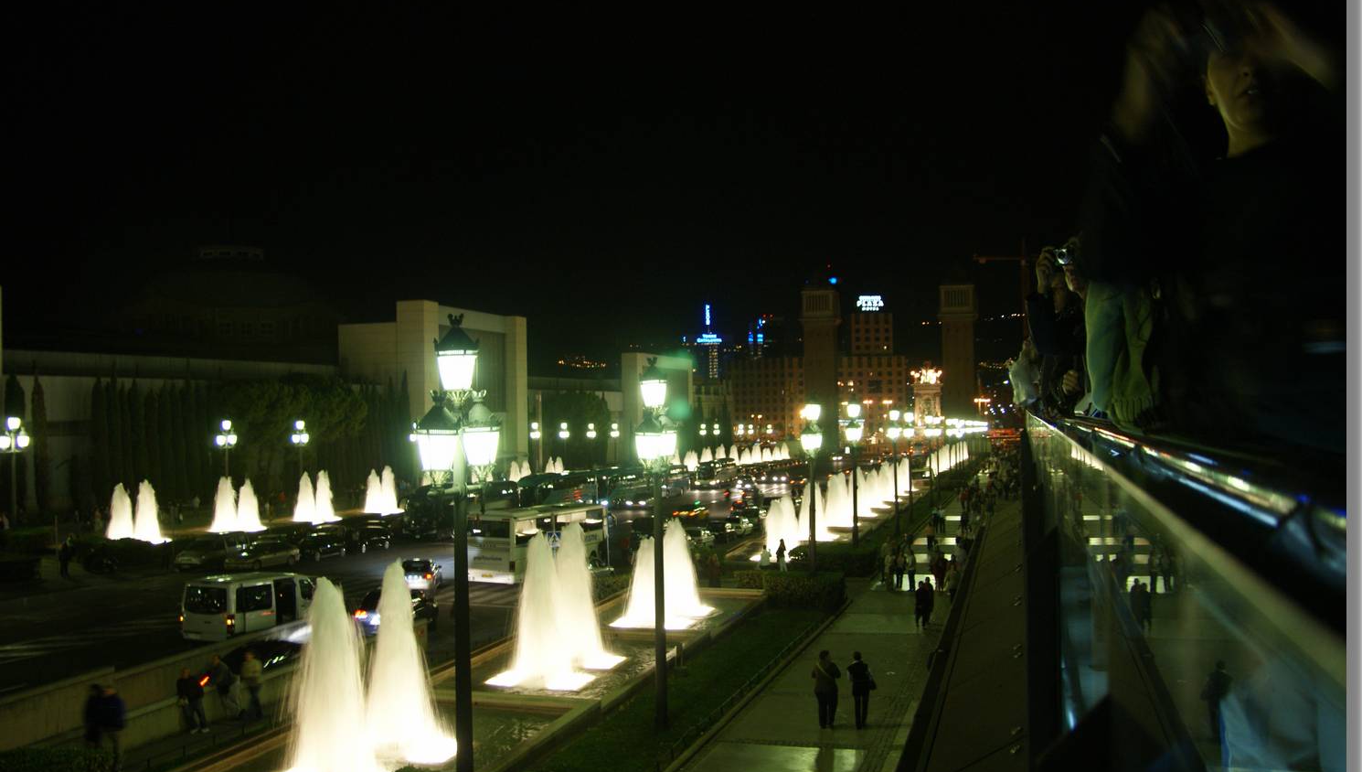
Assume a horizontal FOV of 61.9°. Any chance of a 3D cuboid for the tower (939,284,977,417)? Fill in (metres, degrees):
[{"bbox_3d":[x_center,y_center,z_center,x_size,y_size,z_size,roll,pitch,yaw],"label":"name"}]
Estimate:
[{"bbox_3d":[67.823,-7.262,278.000,8.400,47.500,8.400,-1,-2,16],"label":"tower"}]

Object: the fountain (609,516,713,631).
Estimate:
[{"bbox_3d":[-0.727,6.840,42.547,2.600,3.500,4.900,-2,-2,16],"label":"fountain"}]

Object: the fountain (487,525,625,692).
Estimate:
[{"bbox_3d":[-3.360,5.839,31.080,2.350,3.900,4.200,-1,-1,17],"label":"fountain"}]

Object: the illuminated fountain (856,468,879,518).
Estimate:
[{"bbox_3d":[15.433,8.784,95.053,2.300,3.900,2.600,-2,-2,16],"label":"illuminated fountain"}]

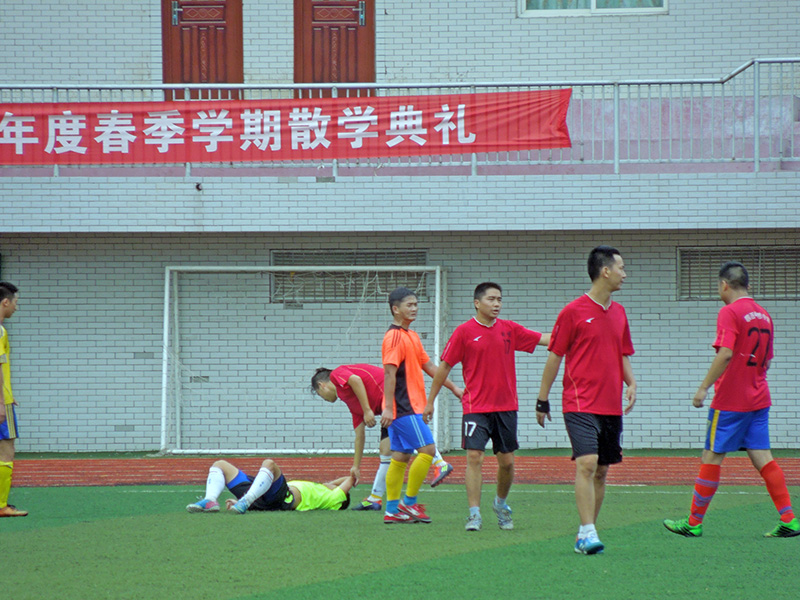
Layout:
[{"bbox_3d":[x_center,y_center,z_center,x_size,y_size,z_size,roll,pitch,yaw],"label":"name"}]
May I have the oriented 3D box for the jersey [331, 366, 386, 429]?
[{"bbox_3d":[-0.265,0.719,60.300,0.620,0.320,0.460,6,-20,-9],"label":"jersey"}]

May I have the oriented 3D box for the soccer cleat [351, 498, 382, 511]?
[{"bbox_3d":[-0.253,1.542,61.000,0.275,0.105,0.100,0,0,-12],"label":"soccer cleat"}]

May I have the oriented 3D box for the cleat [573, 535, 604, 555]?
[{"bbox_3d":[1.082,1.397,46.200,0.105,0.115,0.285,0,0,-24],"label":"cleat"}]

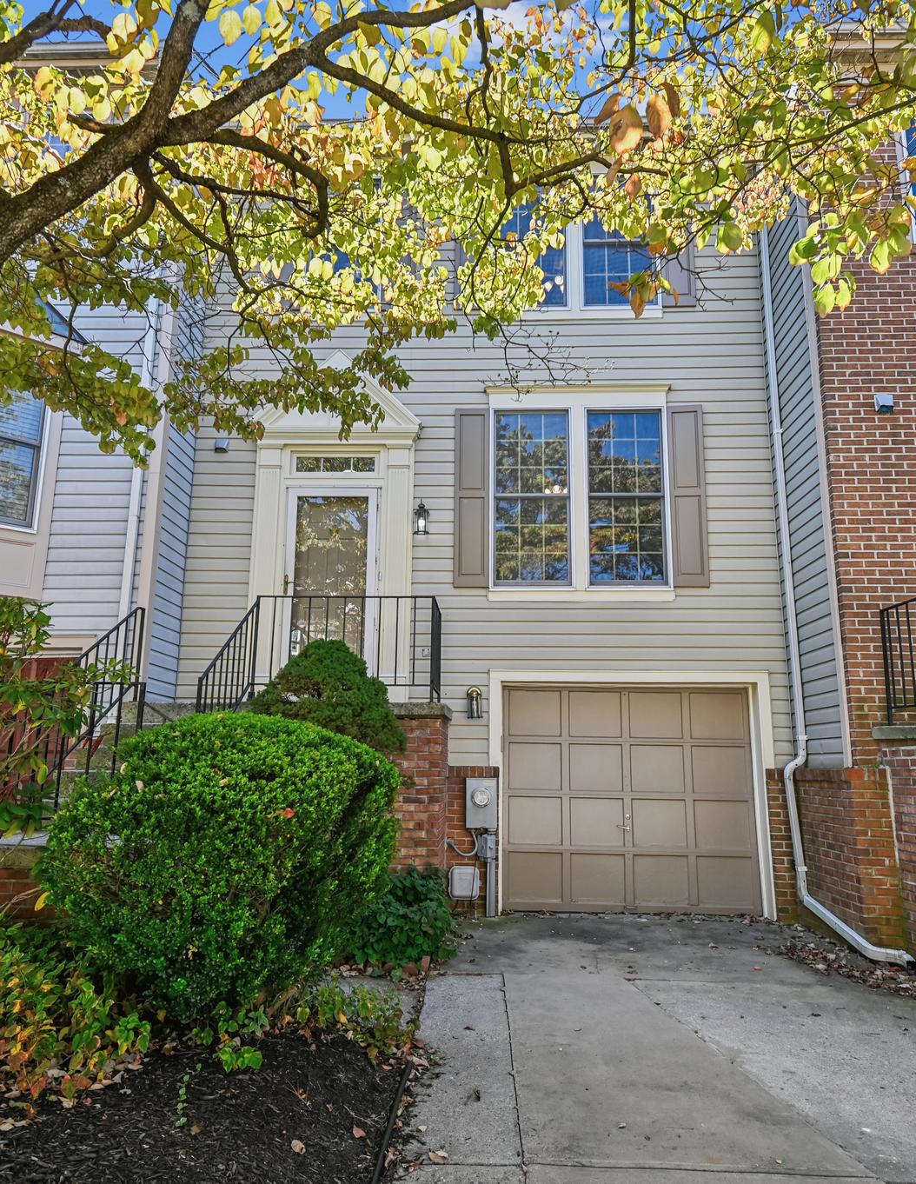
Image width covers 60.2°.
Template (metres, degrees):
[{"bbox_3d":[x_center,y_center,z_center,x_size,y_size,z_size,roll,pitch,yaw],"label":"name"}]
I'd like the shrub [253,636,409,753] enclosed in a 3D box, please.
[{"bbox_3d":[-1.031,1.373,6.048,1.280,2.020,1.200,0,-11,3],"label":"shrub"}]

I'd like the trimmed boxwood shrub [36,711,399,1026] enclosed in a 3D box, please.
[{"bbox_3d":[-1.258,1.465,4.305,1.900,1.560,1.750,0,-11,3],"label":"trimmed boxwood shrub"}]

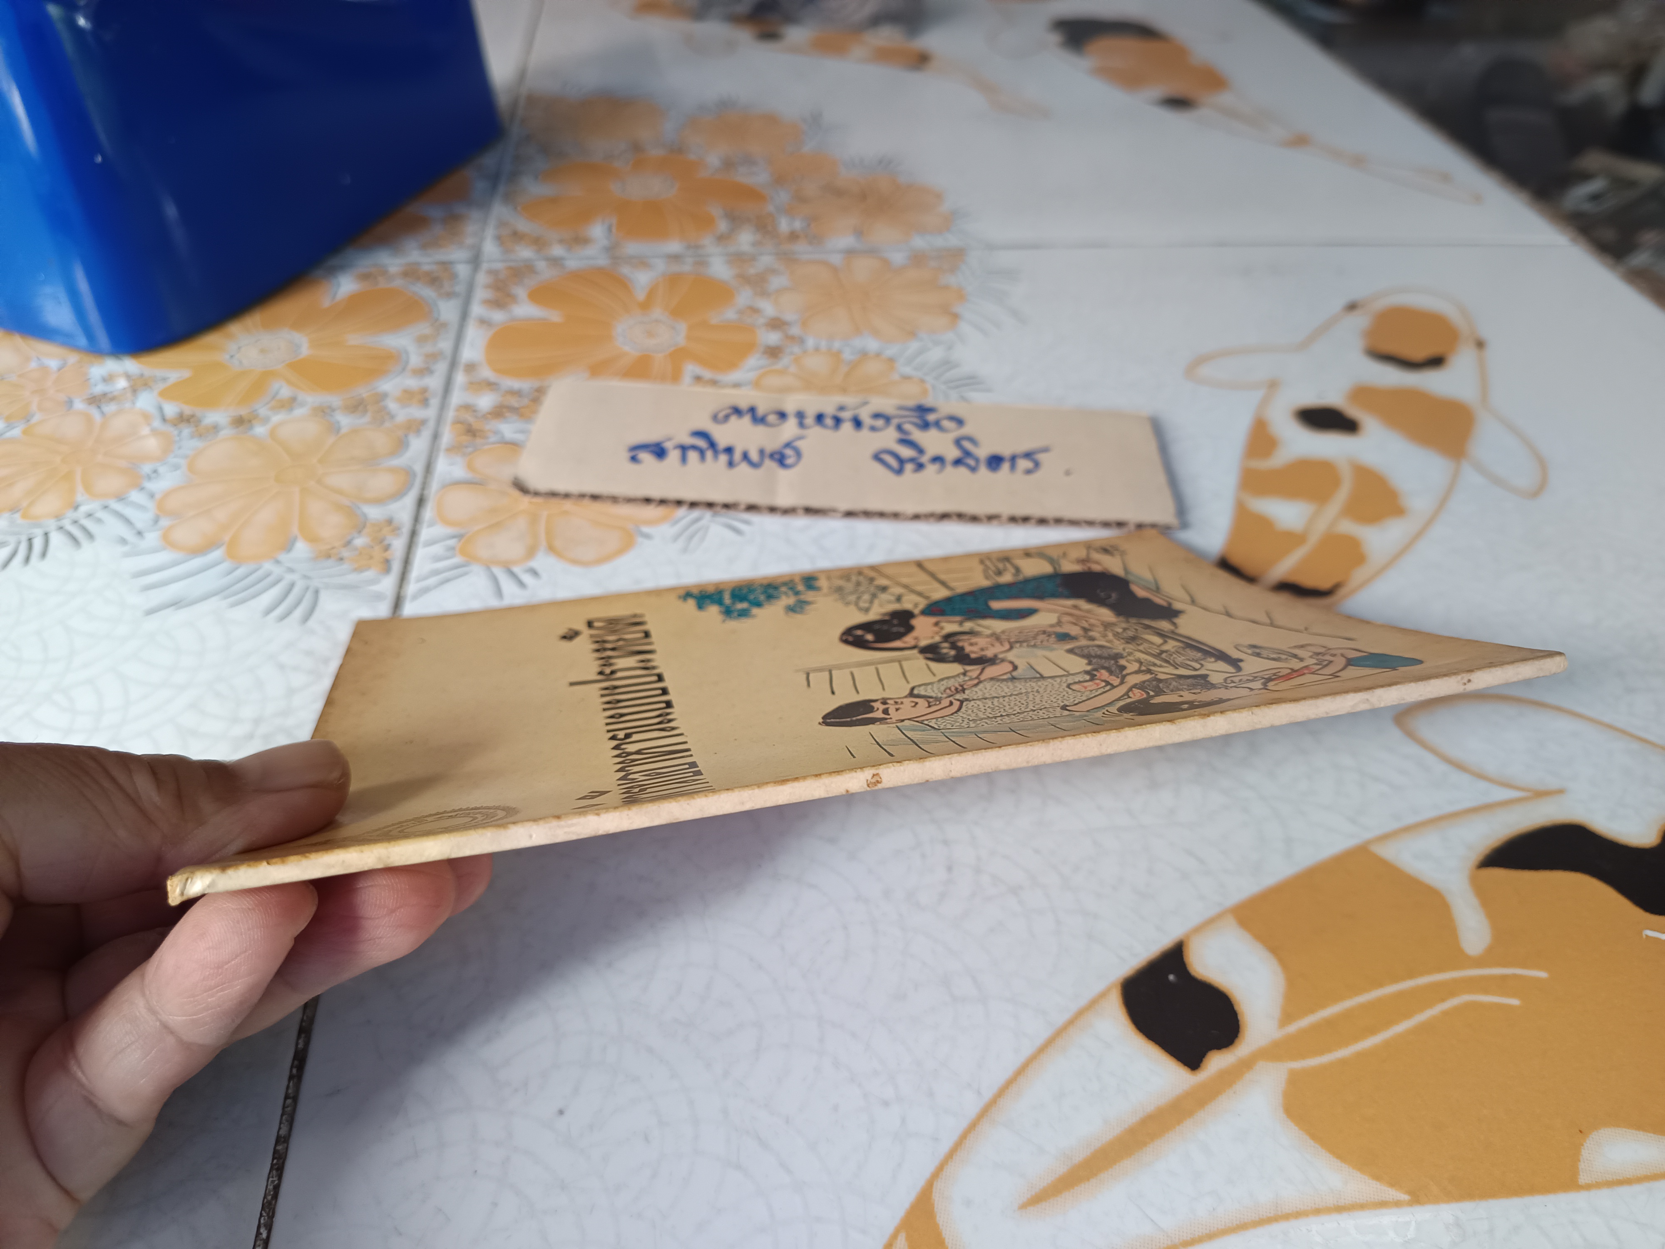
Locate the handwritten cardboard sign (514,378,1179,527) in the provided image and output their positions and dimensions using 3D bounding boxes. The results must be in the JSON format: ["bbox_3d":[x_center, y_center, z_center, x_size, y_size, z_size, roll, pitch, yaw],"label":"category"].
[{"bbox_3d":[0.004,-0.046,0.312,0.169,0.003,0.050,3,43,0],"label":"handwritten cardboard sign"}]

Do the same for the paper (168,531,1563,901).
[{"bbox_3d":[0.003,0.007,0.211,0.188,0.010,0.123,-7,15,-11],"label":"paper"}]

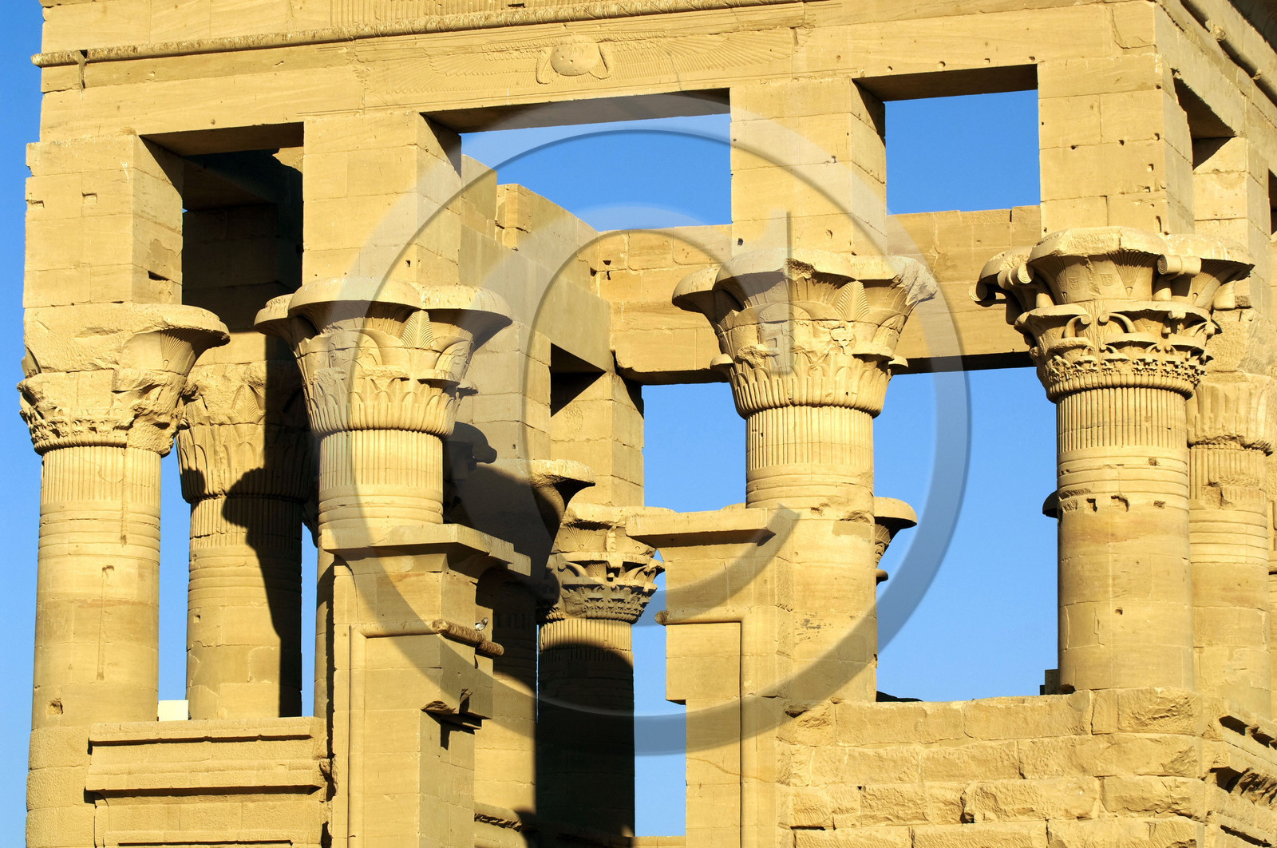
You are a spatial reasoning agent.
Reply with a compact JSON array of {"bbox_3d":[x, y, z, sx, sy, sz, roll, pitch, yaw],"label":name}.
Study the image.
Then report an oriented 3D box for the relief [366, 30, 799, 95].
[{"bbox_3d":[-0.817,-4.656,57.987,5.750,0.660,0.150,-3,-10,19],"label":"relief"}]

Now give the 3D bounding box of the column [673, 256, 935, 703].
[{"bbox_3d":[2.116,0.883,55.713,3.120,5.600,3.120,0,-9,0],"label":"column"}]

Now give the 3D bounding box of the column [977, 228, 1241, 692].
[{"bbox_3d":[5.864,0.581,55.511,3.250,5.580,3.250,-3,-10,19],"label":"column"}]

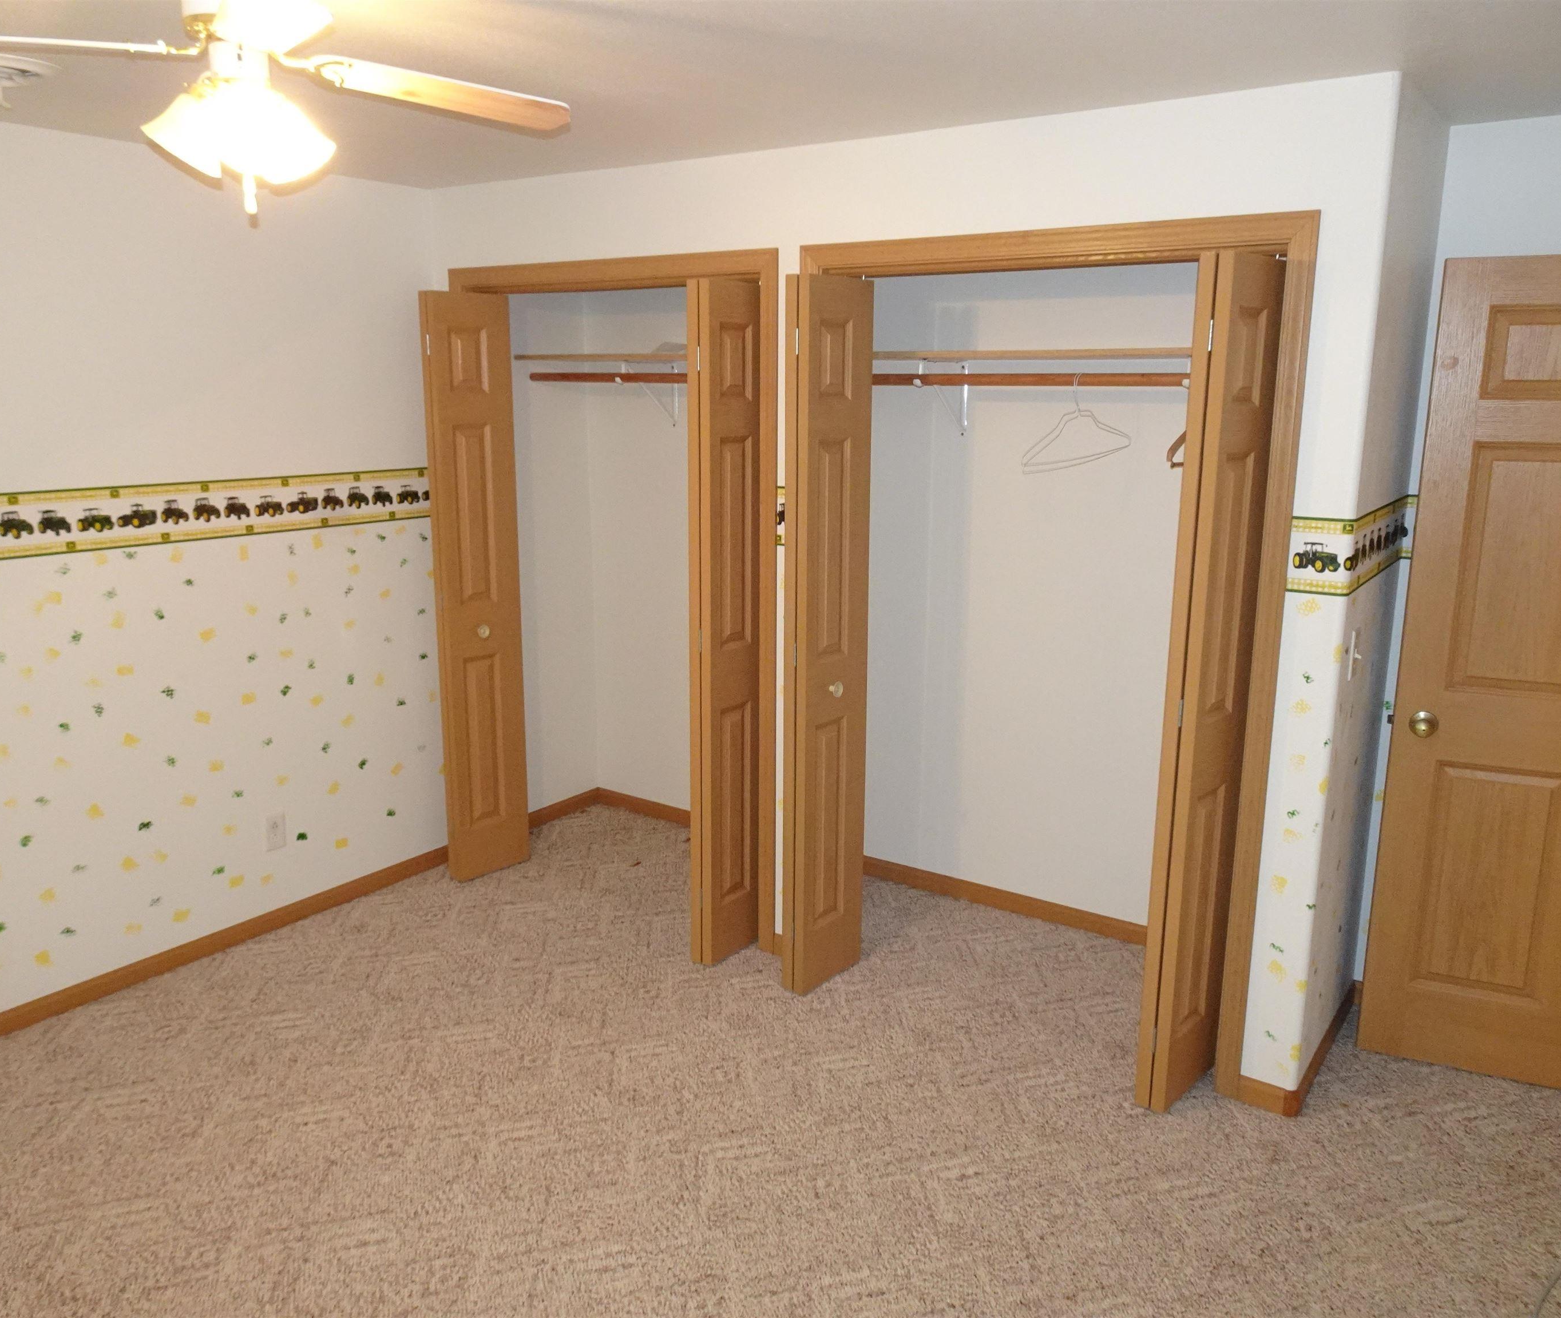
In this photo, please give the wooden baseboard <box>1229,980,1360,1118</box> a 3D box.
[{"bbox_3d":[1.427,1.038,3.347,0.149,0.074,0.718,9,15,34],"label":"wooden baseboard"}]

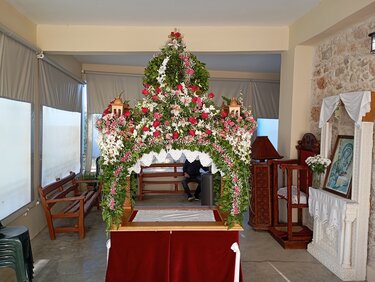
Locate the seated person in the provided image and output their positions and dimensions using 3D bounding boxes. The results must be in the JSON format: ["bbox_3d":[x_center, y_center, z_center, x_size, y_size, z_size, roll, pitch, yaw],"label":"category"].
[{"bbox_3d":[0.200,0.773,7.650,0.620,1.310,0.800,1,3,-3],"label":"seated person"}]

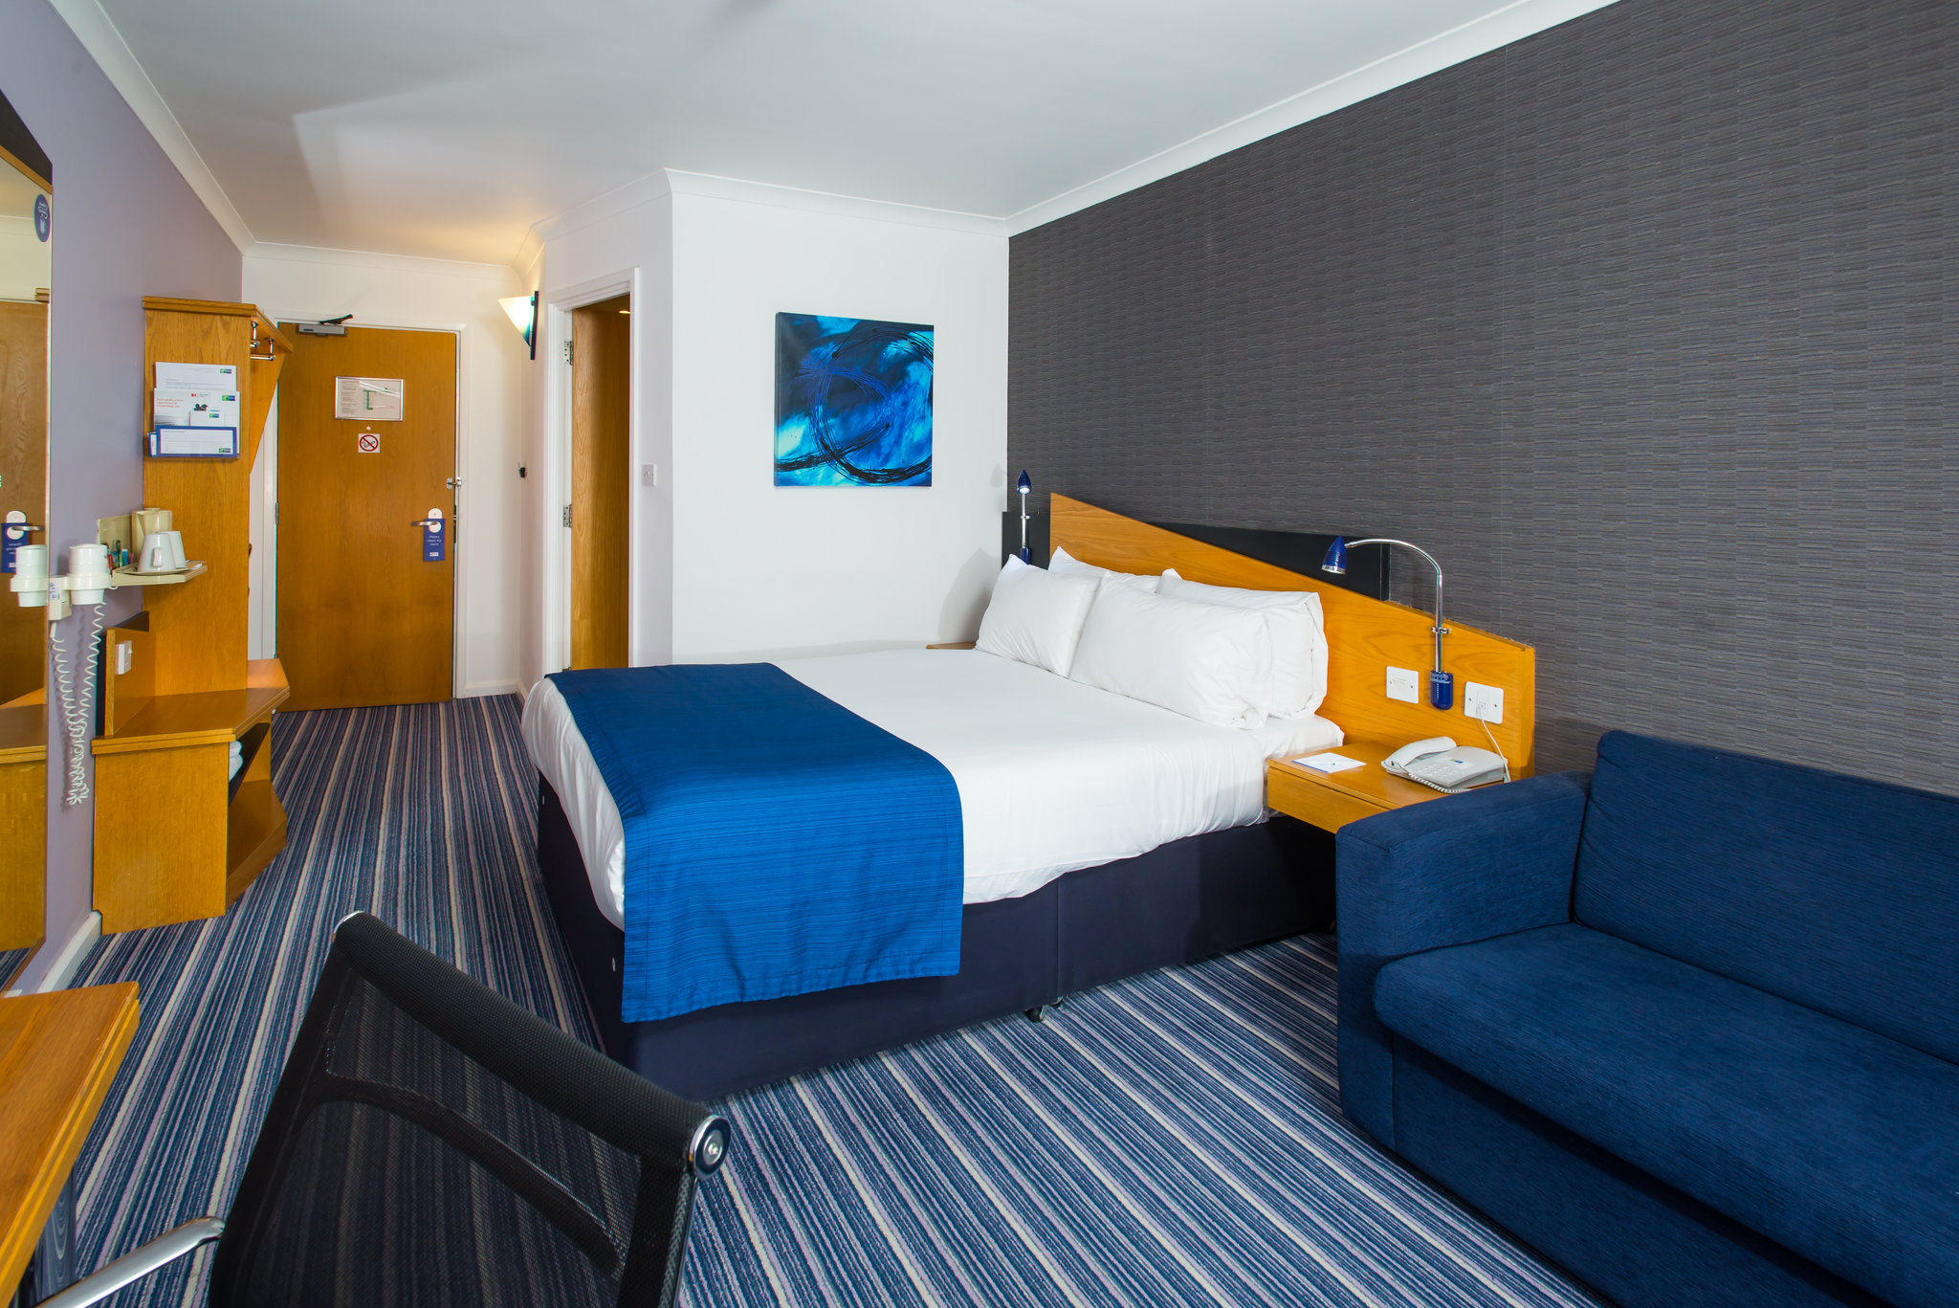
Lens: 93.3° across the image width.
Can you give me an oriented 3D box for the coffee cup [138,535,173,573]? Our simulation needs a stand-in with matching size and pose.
[{"bbox_3d":[-2.464,-0.298,2.770,0.083,0.105,0.105,-5,8,-42],"label":"coffee cup"}]

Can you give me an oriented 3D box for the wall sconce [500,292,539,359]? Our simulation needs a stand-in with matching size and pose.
[{"bbox_3d":[-2.287,-1.628,4.600,0.165,0.335,0.260,-3,7,-30],"label":"wall sconce"}]

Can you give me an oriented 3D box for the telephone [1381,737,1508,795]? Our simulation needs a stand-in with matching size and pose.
[{"bbox_3d":[1.110,0.266,2.200,0.210,0.080,0.185,-3,7,-30],"label":"telephone"}]

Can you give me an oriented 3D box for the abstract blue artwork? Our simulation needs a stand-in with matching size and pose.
[{"bbox_3d":[-0.518,-1.068,3.890,0.690,0.700,0.040,-4,7,-30],"label":"abstract blue artwork"}]

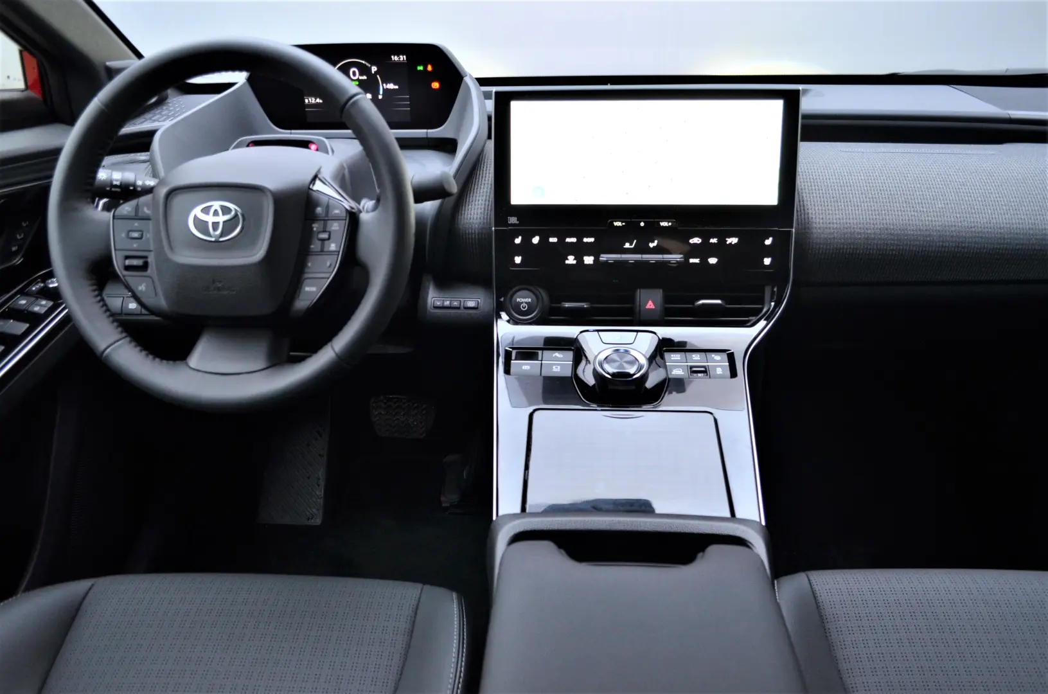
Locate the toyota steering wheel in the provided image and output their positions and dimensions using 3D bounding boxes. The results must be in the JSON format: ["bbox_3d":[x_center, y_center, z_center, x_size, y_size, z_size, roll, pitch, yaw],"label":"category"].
[{"bbox_3d":[-0.285,-0.120,0.785,0.363,0.363,0.110,1,2,3],"label":"toyota steering wheel"}]

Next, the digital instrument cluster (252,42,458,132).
[{"bbox_3d":[-0.244,-0.388,1.169,0.308,0.124,0.055,1,17,3],"label":"digital instrument cluster"}]

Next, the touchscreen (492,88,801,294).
[{"bbox_3d":[0.133,-0.157,0.862,0.330,0.260,0.060,1,4,3],"label":"touchscreen"}]

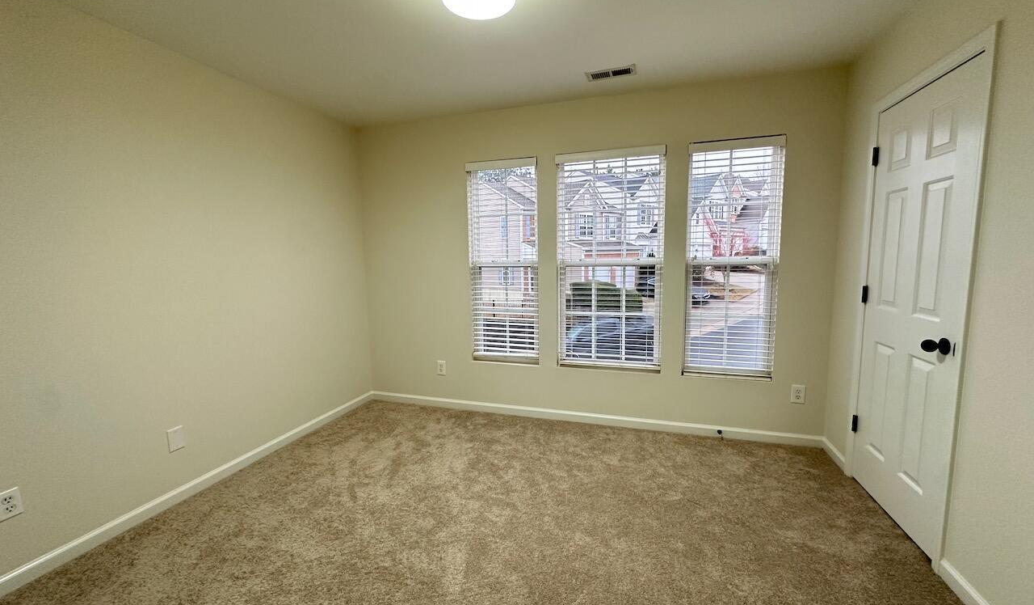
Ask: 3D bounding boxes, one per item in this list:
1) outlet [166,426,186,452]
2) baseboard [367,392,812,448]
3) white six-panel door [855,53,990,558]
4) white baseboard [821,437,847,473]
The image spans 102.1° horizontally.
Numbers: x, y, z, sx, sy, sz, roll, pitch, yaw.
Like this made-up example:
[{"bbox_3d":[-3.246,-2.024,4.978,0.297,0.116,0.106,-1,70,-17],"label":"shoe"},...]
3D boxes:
[{"bbox_3d":[-1.865,0.751,2.294,0.008,0.124,0.081,1,7,18],"label":"outlet"},{"bbox_3d":[0.356,0.903,3.357,3.599,0.088,0.015,1,7,18],"label":"baseboard"},{"bbox_3d":[1.852,0.047,1.981,0.040,2.020,0.730,1,7,18],"label":"white six-panel door"},{"bbox_3d":[2.020,0.957,2.662,0.015,0.088,0.321,1,7,18],"label":"white baseboard"}]

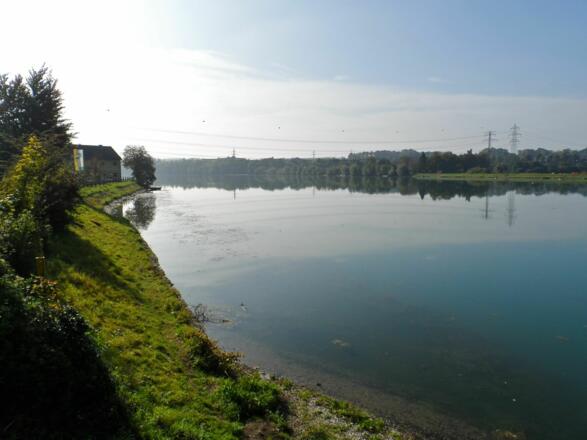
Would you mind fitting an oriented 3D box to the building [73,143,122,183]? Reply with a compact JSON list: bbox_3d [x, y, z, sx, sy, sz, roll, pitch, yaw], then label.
[{"bbox_3d":[-50.849,-13.984,100.721,9.800,8.670,11.500,5,8,36],"label":"building"}]

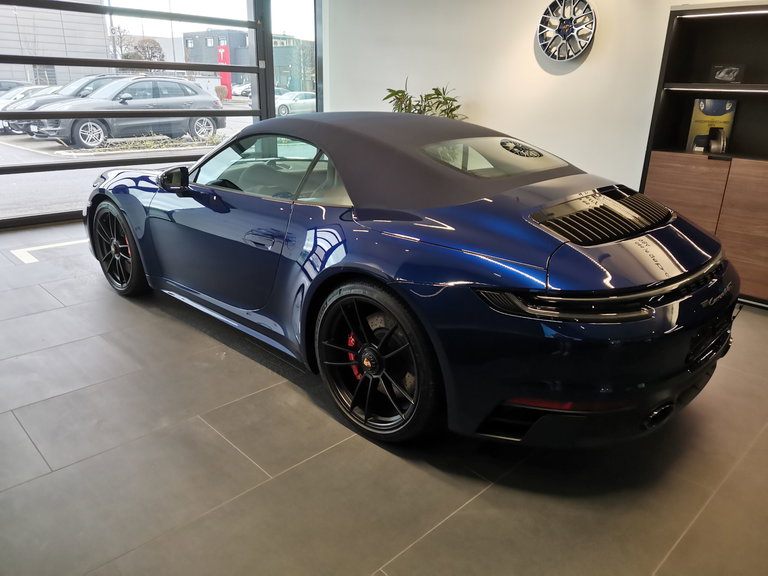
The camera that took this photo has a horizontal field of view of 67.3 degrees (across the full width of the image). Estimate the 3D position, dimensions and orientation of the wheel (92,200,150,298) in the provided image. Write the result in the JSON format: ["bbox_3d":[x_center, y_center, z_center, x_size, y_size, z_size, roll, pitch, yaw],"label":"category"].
[{"bbox_3d":[-1.783,-0.293,4.040,0.680,0.680,0.245,19,26,40],"label":"wheel"}]

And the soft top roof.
[{"bbox_3d":[0.161,-0.729,3.119,1.660,0.400,1.380,19,26,40],"label":"soft top roof"}]

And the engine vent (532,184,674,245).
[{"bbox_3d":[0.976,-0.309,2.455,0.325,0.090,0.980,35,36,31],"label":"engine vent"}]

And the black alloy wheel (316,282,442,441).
[{"bbox_3d":[0.019,0.284,2.483,0.715,0.715,0.300,19,26,40],"label":"black alloy wheel"}]

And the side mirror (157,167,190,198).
[{"bbox_3d":[-1.165,-0.577,3.182,0.150,0.170,0.225,19,26,40],"label":"side mirror"}]

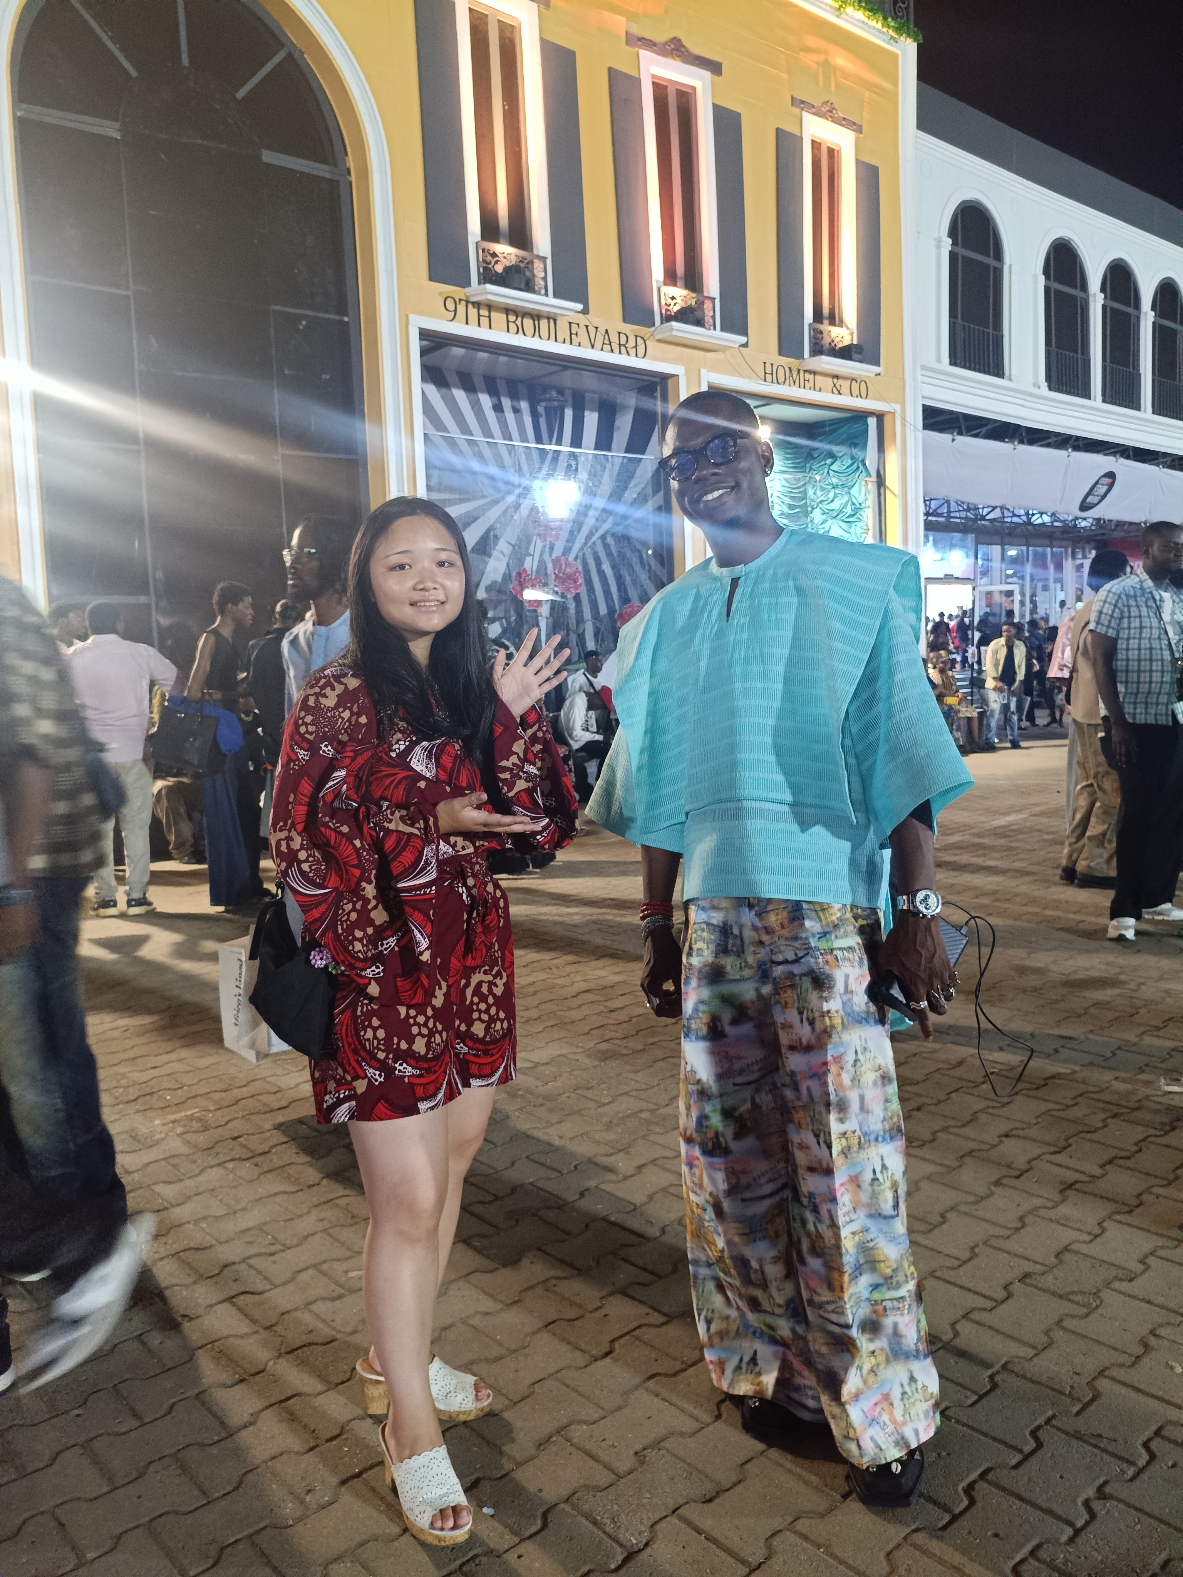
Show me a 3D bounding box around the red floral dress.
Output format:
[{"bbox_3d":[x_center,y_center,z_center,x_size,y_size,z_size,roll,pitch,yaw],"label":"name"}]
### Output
[{"bbox_3d":[-0.279,0.158,1.965,0.450,0.760,0.340,-7,7,-40],"label":"red floral dress"}]

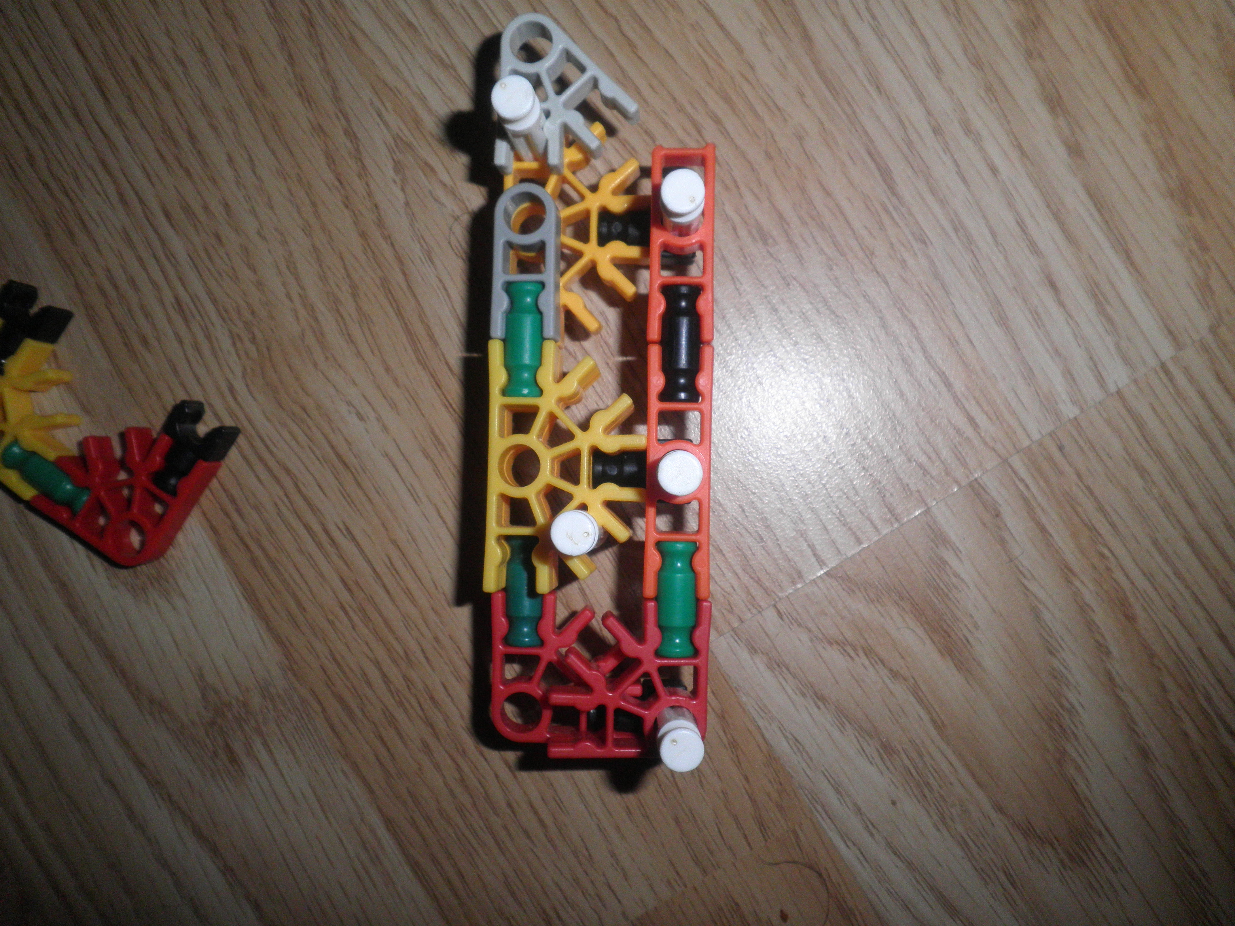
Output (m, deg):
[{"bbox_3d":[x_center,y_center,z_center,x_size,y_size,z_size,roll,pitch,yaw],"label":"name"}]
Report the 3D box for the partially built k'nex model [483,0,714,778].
[{"bbox_3d":[-0.002,-0.011,0.144,0.034,0.033,0.111,0,91,4],"label":"partially built k'nex model"}]

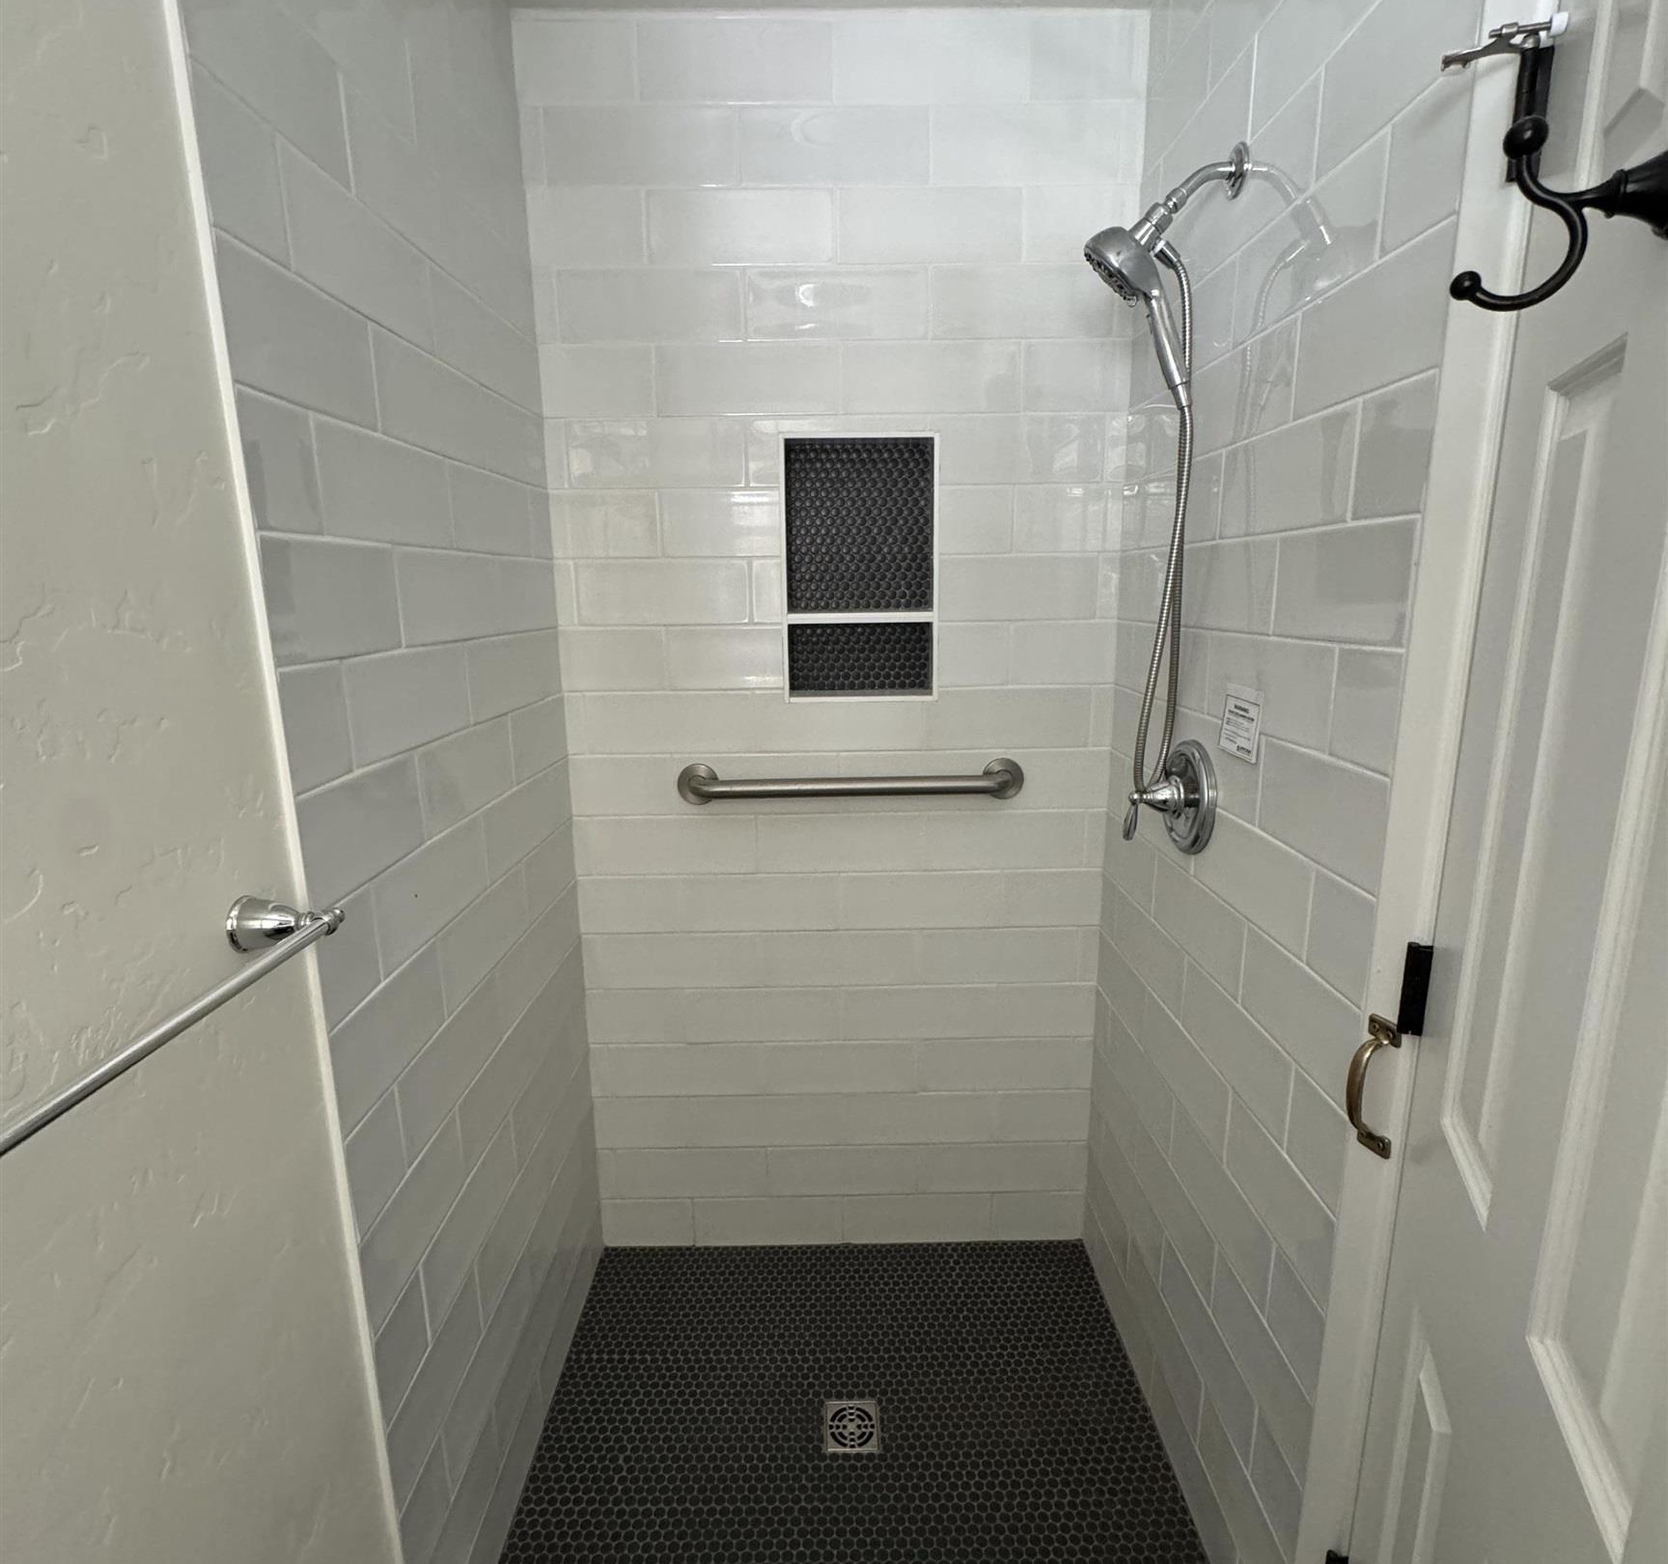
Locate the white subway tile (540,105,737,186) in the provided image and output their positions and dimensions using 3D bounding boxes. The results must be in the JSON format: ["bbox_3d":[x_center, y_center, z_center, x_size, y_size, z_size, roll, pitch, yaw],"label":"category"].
[{"bbox_3d":[-0.330,-1.092,1.552,0.329,0.122,0.010,-1,12,-1],"label":"white subway tile"}]

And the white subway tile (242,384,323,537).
[{"bbox_3d":[-0.527,-0.301,0.857,0.010,0.121,0.111,-1,12,0],"label":"white subway tile"}]

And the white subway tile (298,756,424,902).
[{"bbox_3d":[-0.529,0.044,1.016,0.010,0.122,0.256,-1,12,0],"label":"white subway tile"}]

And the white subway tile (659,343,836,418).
[{"bbox_3d":[-0.159,-0.732,1.641,0.330,0.122,0.010,-1,12,0],"label":"white subway tile"}]

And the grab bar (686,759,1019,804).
[{"bbox_3d":[0.035,0.007,1.758,0.689,0.080,0.070,-1,12,0],"label":"grab bar"}]

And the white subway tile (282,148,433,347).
[{"bbox_3d":[-0.533,-0.593,1.023,0.010,0.122,0.329,-1,12,0],"label":"white subway tile"}]

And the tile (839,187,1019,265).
[{"bbox_3d":[0.169,-0.981,1.589,0.330,0.122,0.010,-1,12,0],"label":"tile"}]

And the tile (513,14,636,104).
[{"bbox_3d":[-0.431,-1.213,1.518,0.203,0.132,0.010,-1,12,0],"label":"tile"}]

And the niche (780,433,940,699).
[{"bbox_3d":[0.051,-0.405,1.732,0.290,0.489,0.090,-1,12,0],"label":"niche"}]

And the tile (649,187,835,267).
[{"bbox_3d":[-0.164,-0.976,1.584,0.329,0.122,0.010,-1,12,0],"label":"tile"}]

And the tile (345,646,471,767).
[{"bbox_3d":[-0.525,-0.104,1.126,0.010,0.120,0.328,-1,12,0],"label":"tile"}]

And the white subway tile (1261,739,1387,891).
[{"bbox_3d":[0.552,0.033,1.027,0.010,0.122,0.263,-1,12,0],"label":"white subway tile"}]

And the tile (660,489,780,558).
[{"bbox_3d":[-0.209,-0.485,1.689,0.227,0.122,0.010,-1,12,0],"label":"tile"}]

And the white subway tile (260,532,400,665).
[{"bbox_3d":[-0.530,-0.196,0.962,0.010,0.122,0.251,-1,12,0],"label":"white subway tile"}]

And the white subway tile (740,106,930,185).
[{"bbox_3d":[0.003,-1.097,1.556,0.329,0.122,0.010,-1,12,-1],"label":"white subway tile"}]

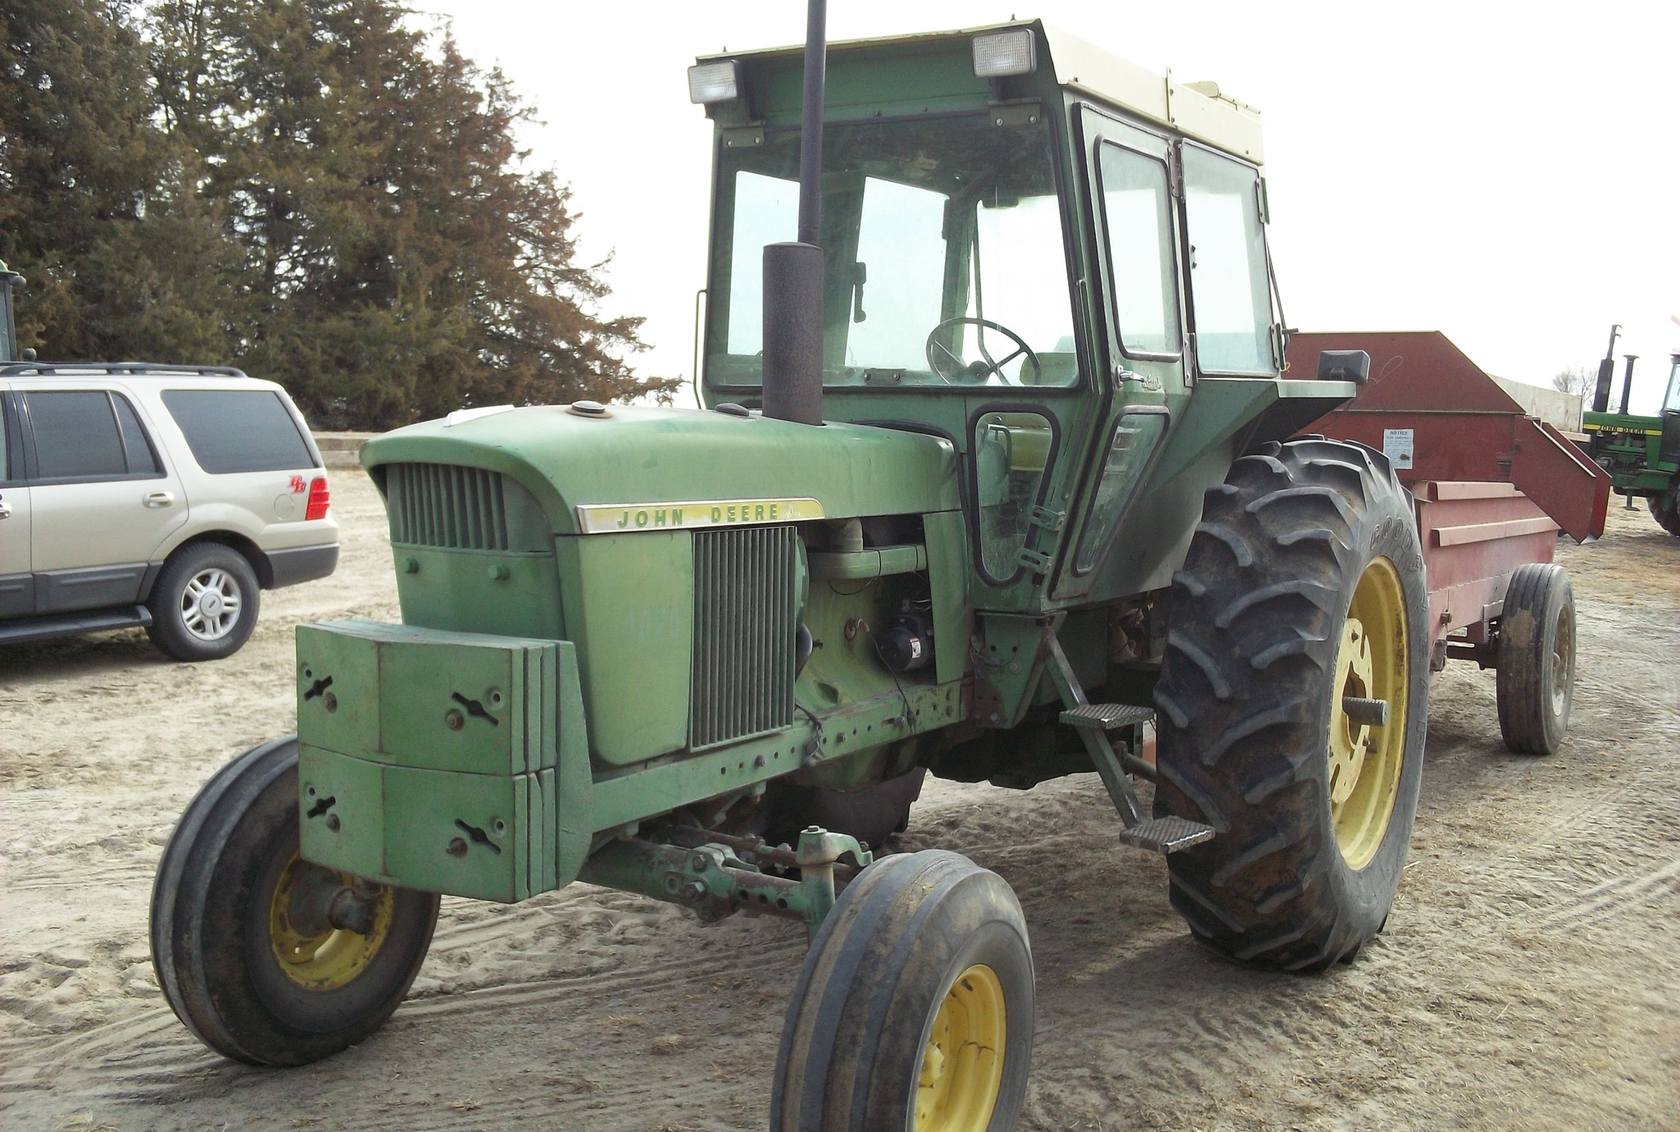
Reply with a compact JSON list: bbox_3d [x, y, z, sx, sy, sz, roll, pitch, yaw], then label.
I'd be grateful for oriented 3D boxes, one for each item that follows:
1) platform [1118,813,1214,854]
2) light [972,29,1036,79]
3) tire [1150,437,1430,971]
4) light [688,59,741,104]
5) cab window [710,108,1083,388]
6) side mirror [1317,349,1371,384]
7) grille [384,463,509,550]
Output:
[{"bbox_3d":[0.917,0.744,5.136,0.180,0.030,0.305,11,9,29],"label":"platform"},{"bbox_3d":[0.454,-1.412,5.083,0.162,0.113,0.080,3,13,30],"label":"light"},{"bbox_3d":[1.508,0.439,5.974,0.445,1.700,1.700,3,5,30],"label":"tire"},{"bbox_3d":[-0.368,-1.456,5.558,0.162,0.113,0.080,3,13,30],"label":"light"},{"bbox_3d":[0.131,-0.923,5.511,1.245,0.775,0.060,3,7,30],"label":"cab window"},{"bbox_3d":[1.661,-0.655,6.091,0.165,0.115,0.095,3,5,30],"label":"side mirror"},{"bbox_3d":[-0.830,-0.128,3.924,0.325,0.185,0.045,3,13,30],"label":"grille"}]

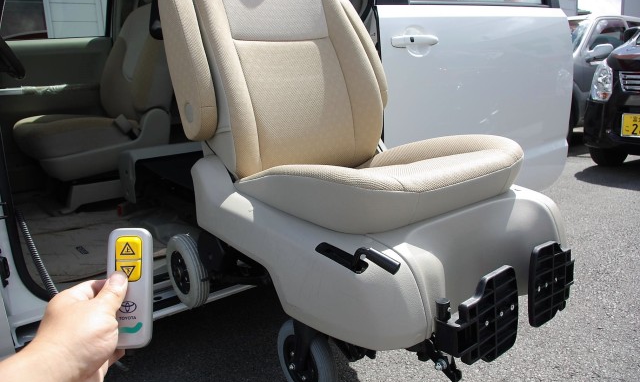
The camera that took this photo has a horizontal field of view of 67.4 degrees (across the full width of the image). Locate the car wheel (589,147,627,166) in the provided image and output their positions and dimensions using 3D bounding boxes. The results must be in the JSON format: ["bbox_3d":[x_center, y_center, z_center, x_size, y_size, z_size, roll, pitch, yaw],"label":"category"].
[{"bbox_3d":[2.710,-0.508,4.450,0.560,0.560,0.165,-12,17,-33],"label":"car wheel"}]

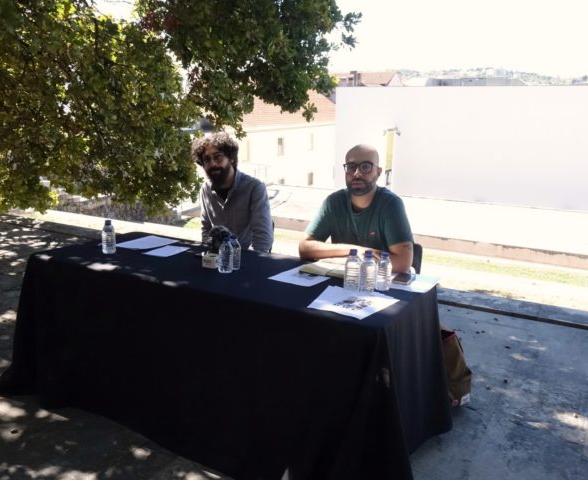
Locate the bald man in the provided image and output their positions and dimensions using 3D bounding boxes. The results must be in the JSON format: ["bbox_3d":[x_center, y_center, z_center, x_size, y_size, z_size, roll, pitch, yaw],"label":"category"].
[{"bbox_3d":[0.260,0.220,2.653,0.600,1.320,0.750,7,13,26],"label":"bald man"}]

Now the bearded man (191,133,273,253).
[{"bbox_3d":[-0.415,0.097,3.103,0.540,1.360,0.750,8,13,30],"label":"bearded man"}]

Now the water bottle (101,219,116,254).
[{"bbox_3d":[-0.941,-0.015,2.845,0.066,0.170,0.066,1,12,0],"label":"water bottle"}]

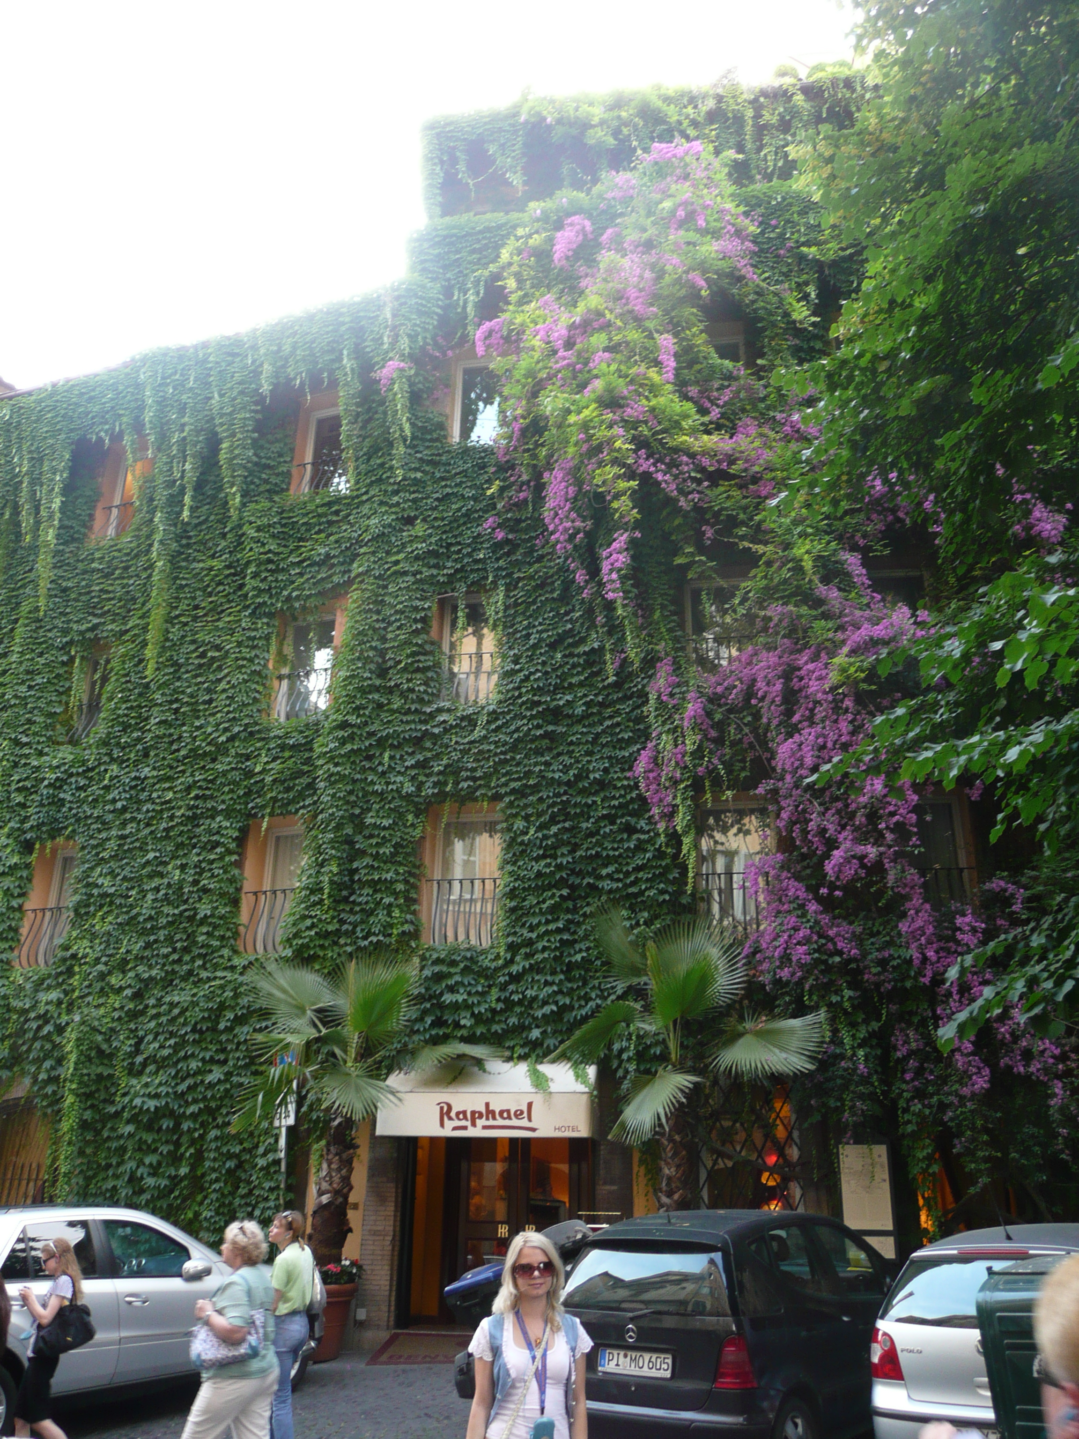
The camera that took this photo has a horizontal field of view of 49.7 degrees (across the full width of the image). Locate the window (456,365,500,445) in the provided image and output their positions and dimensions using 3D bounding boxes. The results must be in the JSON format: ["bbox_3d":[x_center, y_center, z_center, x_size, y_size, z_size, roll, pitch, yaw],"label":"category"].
[{"bbox_3d":[-0.913,-5.011,18.485,0.920,1.660,0.200,-3,-22,8],"label":"window"}]

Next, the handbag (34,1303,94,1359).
[{"bbox_3d":[-2.938,3.772,7.200,0.340,0.290,0.180,6,-23,-12],"label":"handbag"}]

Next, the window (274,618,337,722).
[{"bbox_3d":[-3.433,-0.772,17.575,0.900,1.680,0.200,-7,-23,19],"label":"window"}]

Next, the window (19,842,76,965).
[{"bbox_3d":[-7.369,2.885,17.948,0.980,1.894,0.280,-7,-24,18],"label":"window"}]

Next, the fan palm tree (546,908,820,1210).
[{"bbox_3d":[1.662,4.071,13.179,3.000,3.750,2.400,-3,-22,8],"label":"fan palm tree"}]

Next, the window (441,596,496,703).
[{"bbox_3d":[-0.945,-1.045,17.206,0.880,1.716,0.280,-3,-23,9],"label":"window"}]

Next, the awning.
[{"bbox_3d":[-0.603,4.604,14.104,2.550,0.890,0.750,-3,-23,9],"label":"awning"}]

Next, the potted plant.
[{"bbox_3d":[-2.344,6.564,12.958,0.650,1.021,0.650,4,-23,-8],"label":"potted plant"}]

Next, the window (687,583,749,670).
[{"bbox_3d":[2.612,-1.224,16.443,0.980,1.620,0.200,-3,-22,8],"label":"window"}]

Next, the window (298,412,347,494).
[{"bbox_3d":[-3.379,-4.369,18.976,0.920,1.680,0.200,-7,-23,19],"label":"window"}]

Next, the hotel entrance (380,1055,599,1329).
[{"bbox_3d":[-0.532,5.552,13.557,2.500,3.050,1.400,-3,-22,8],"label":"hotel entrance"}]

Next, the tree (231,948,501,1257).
[{"bbox_3d":[-1.972,4.416,13.460,2.950,3.400,2.400,-3,-22,8],"label":"tree"}]

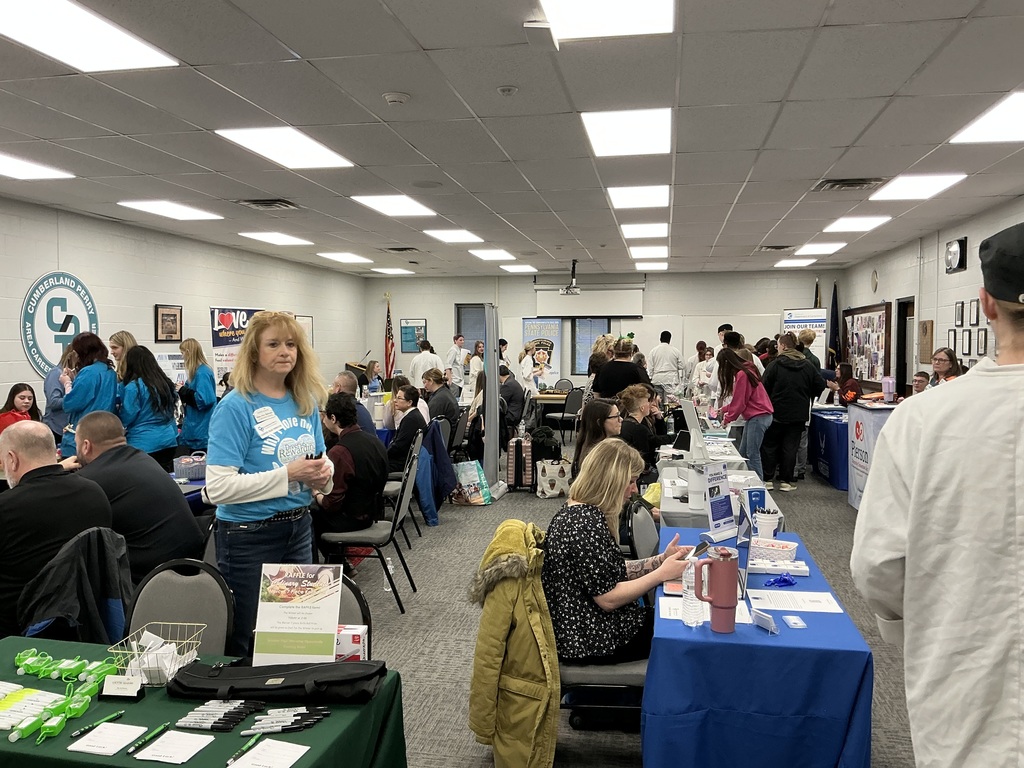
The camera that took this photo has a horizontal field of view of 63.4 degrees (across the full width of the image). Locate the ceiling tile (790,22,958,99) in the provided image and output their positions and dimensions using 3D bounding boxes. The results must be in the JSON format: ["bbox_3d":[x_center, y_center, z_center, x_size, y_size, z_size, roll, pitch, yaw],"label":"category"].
[{"bbox_3d":[1.770,-1.604,4.164,0.610,0.030,1.220,1,3,11],"label":"ceiling tile"}]

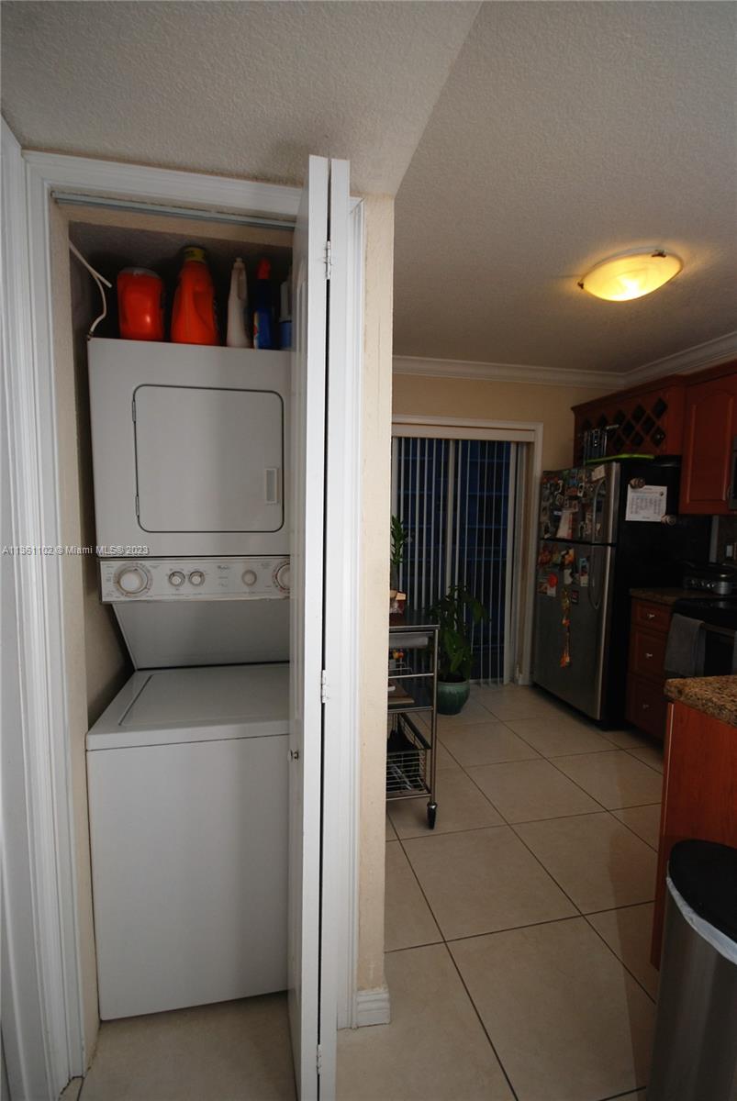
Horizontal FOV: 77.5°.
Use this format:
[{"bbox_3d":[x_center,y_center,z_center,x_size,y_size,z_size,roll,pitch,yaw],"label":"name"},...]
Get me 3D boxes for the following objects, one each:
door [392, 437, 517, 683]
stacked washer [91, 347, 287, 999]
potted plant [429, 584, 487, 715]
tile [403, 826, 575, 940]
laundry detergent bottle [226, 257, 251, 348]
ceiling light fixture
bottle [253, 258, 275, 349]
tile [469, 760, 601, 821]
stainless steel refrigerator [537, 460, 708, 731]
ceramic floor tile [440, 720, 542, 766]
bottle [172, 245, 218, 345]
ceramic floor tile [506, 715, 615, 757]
[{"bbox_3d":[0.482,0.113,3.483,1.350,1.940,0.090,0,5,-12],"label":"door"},{"bbox_3d":[-0.510,0.338,1.586,0.604,1.822,0.710,0,5,-13],"label":"stacked washer"},{"bbox_3d":[0.631,0.682,3.236,0.460,0.890,0.420,0,5,-12],"label":"potted plant"},{"bbox_3d":[0.439,1.253,1.769,0.490,0.010,0.490,0,5,-12],"label":"tile"},{"bbox_3d":[-0.367,-0.677,1.293,0.065,0.281,0.115,0,4,-14],"label":"laundry detergent bottle"},{"bbox_3d":[1.125,-1.186,2.000,0.405,0.110,0.405,0,5,-12],"label":"ceiling light fixture"},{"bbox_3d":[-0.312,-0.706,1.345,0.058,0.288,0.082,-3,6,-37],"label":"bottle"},{"bbox_3d":[0.842,1.237,2.386,0.509,0.010,0.488,0,4,-14],"label":"tile"},{"bbox_3d":[1.837,0.288,3.436,0.751,1.765,0.771,0,4,-14],"label":"stainless steel refrigerator"},{"bbox_3d":[0.731,1.202,2.848,0.509,0.010,0.488,0,4,-14],"label":"ceramic floor tile"},{"bbox_3d":[-0.485,-0.691,1.290,0.120,0.306,0.180,0,4,-14],"label":"bottle"},{"bbox_3d":[1.216,1.169,2.900,0.490,0.010,0.490,0,5,-12],"label":"ceramic floor tile"}]

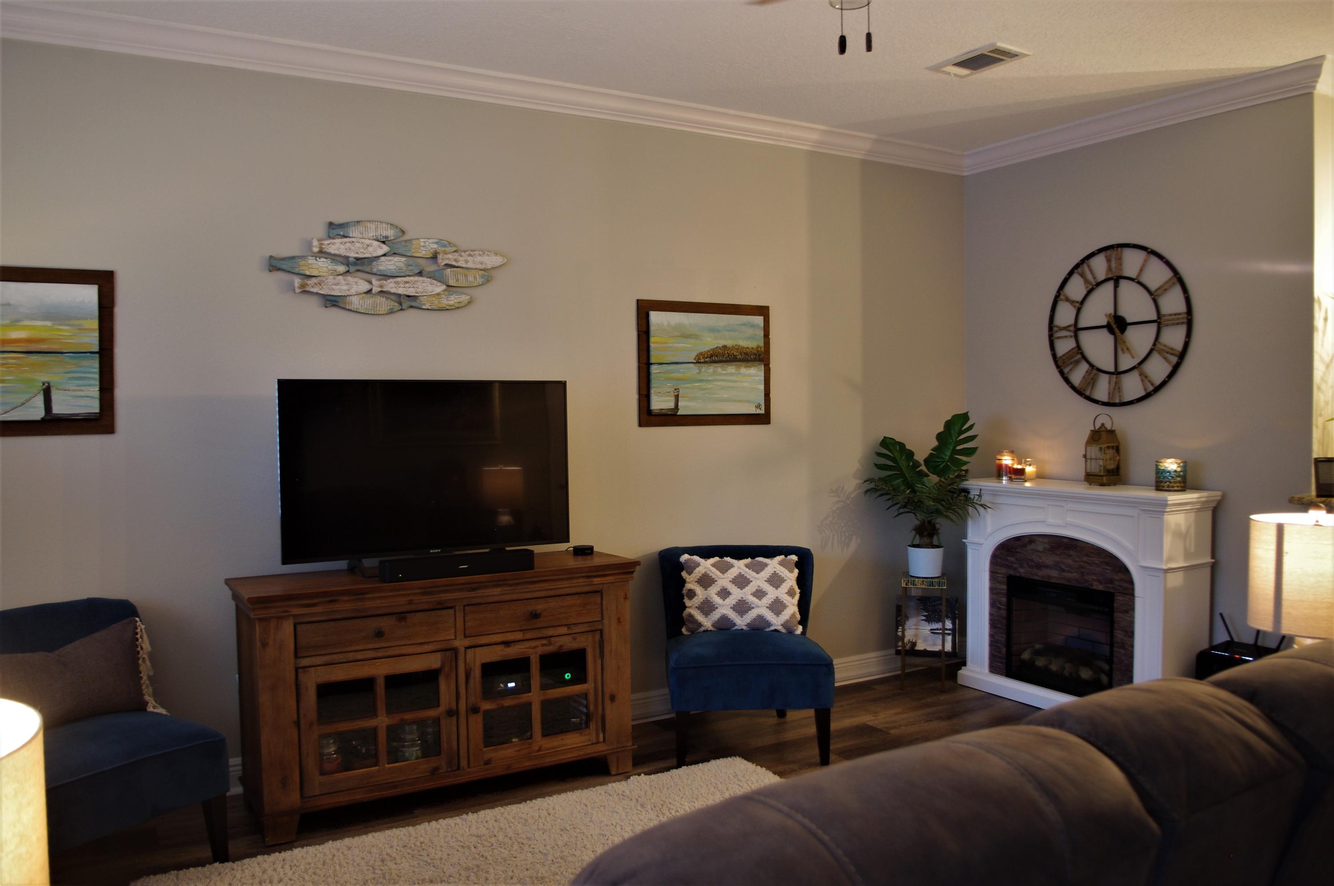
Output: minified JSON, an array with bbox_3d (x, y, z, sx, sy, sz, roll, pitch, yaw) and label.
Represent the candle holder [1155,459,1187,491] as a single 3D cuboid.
[{"bbox_3d":[2.147,0.140,4.254,0.127,0.132,0.127,-2,2,-30],"label":"candle holder"}]

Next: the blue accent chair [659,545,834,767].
[{"bbox_3d":[0.313,0.866,4.198,0.660,0.800,0.660,0,2,-3],"label":"blue accent chair"}]

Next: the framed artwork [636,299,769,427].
[{"bbox_3d":[0.180,-0.359,4.581,0.715,0.558,0.045,-2,2,-30],"label":"framed artwork"}]

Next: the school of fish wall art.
[{"bbox_3d":[-1.055,-0.670,3.859,0.910,0.335,0.045,-2,2,-30],"label":"school of fish wall art"}]

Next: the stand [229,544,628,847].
[{"bbox_3d":[-0.826,0.882,3.690,1.400,0.820,0.430,-2,2,-30],"label":"stand"}]

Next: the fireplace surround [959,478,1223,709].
[{"bbox_3d":[1.897,0.718,4.630,0.390,1.050,1.170,-2,2,-30],"label":"fireplace surround"}]

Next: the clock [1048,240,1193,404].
[{"bbox_3d":[2.070,-0.541,4.617,0.050,0.757,0.750,-2,2,-30],"label":"clock"}]

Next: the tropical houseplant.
[{"bbox_3d":[1.291,0.255,4.982,0.620,0.830,0.520,0,2,14],"label":"tropical houseplant"}]

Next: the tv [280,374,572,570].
[{"bbox_3d":[-0.873,0.086,3.701,1.085,0.640,0.070,-2,2,-30],"label":"tv"}]

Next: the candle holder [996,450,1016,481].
[{"bbox_3d":[1.677,0.111,4.939,0.088,0.145,0.088,-2,2,-30],"label":"candle holder"}]

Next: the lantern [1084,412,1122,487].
[{"bbox_3d":[1.984,0.031,4.550,0.155,0.325,0.155,-2,2,-30],"label":"lantern"}]

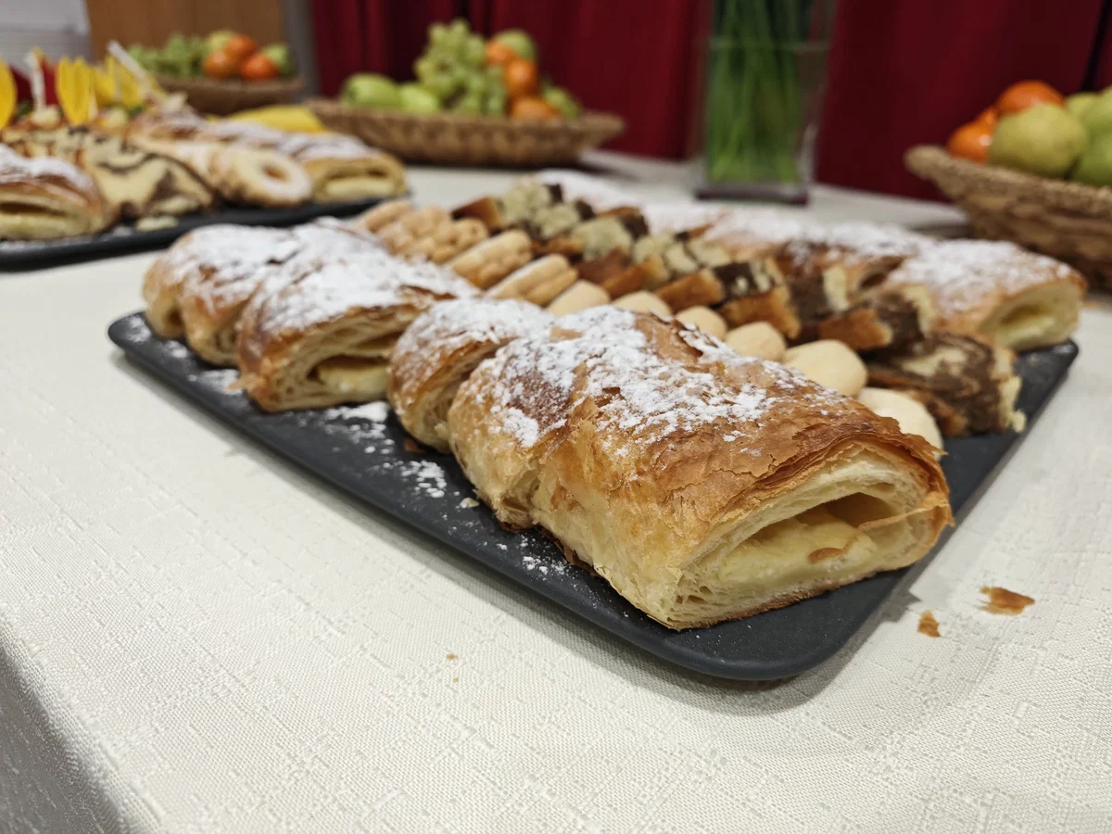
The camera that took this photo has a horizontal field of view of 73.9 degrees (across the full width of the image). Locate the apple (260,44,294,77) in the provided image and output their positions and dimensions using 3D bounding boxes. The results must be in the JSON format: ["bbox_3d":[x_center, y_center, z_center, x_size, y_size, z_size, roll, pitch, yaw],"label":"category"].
[{"bbox_3d":[-0.540,-0.685,1.420,0.071,0.068,0.071,0,23,0],"label":"apple"}]

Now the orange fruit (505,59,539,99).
[{"bbox_3d":[-0.057,-0.558,1.220,0.062,0.061,0.062,1,27,0],"label":"orange fruit"}]

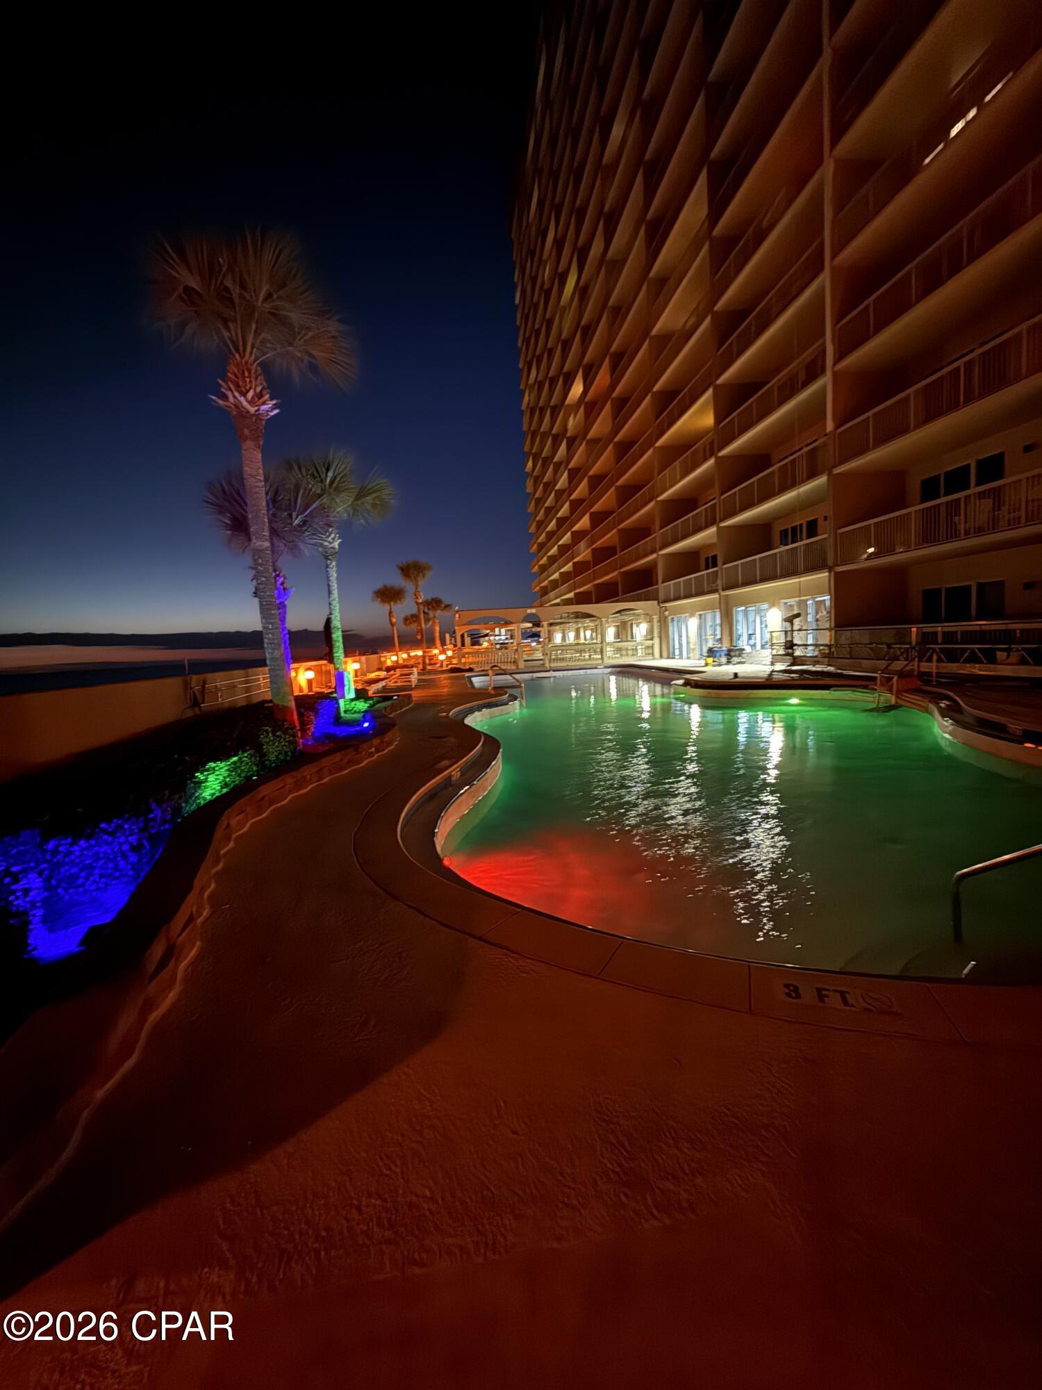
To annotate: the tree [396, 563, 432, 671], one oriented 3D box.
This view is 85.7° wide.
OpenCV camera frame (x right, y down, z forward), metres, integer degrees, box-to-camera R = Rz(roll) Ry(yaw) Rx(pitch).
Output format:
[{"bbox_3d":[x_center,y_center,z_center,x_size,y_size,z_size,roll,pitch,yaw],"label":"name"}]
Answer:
[{"bbox_3d":[-6.955,-5.362,37.928,2.361,7.395,2.290,-4,5,-9],"label":"tree"}]

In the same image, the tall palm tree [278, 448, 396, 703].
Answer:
[{"bbox_3d":[-3.475,-2.114,10.938,2.075,5.138,2.013,-5,6,-18],"label":"tall palm tree"}]

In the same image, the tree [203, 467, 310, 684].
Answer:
[{"bbox_3d":[-5.198,-2.074,11.577,2.034,4.984,1.973,-6,6,-22],"label":"tree"}]

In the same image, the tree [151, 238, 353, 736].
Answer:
[{"bbox_3d":[-3.221,-2.522,7.258,2.380,6.524,2.308,-6,6,-22],"label":"tree"}]

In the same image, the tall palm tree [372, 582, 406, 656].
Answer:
[{"bbox_3d":[-9.379,-5.016,41.155,2.387,6.344,2.315,-5,5,-12],"label":"tall palm tree"}]

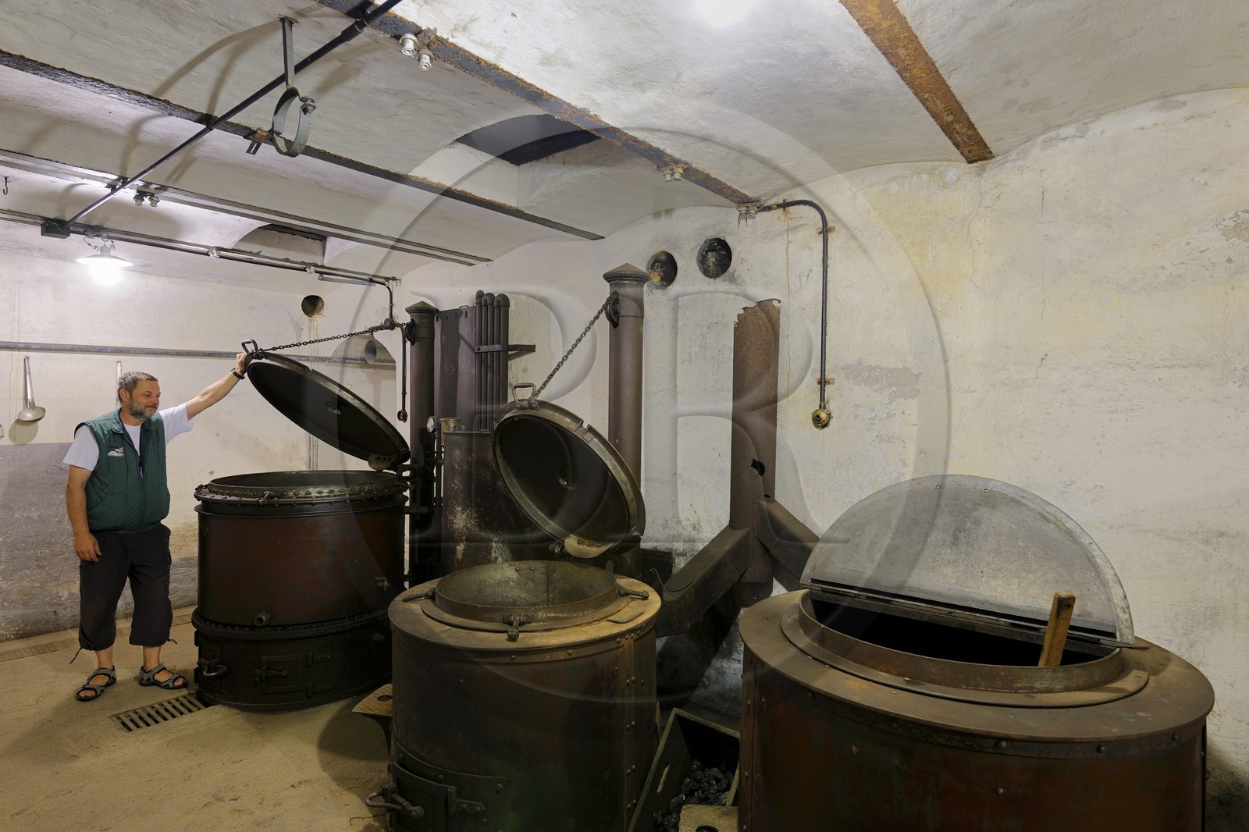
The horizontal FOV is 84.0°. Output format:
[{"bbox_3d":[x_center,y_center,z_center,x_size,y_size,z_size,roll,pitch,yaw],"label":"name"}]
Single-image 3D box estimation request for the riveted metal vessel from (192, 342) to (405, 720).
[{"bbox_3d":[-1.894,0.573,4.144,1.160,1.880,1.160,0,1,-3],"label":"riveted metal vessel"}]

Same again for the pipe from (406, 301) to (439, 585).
[{"bbox_3d":[-1.348,0.385,4.680,0.210,2.260,0.210,2,2,41],"label":"pipe"}]

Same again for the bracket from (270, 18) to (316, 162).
[{"bbox_3d":[-1.000,-0.993,2.100,0.230,0.425,0.045,0,0,40],"label":"bracket"}]

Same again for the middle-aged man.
[{"bbox_3d":[-2.580,0.580,3.830,0.840,1.840,0.580,0,0,-44],"label":"middle-aged man"}]

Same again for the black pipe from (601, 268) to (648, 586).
[{"bbox_3d":[-0.003,0.424,3.330,0.210,2.260,0.210,0,1,0],"label":"black pipe"}]

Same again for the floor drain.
[{"bbox_3d":[-2.347,1.512,3.535,0.290,0.030,0.410,0,0,40],"label":"floor drain"}]

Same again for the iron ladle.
[{"bbox_3d":[-3.955,-0.178,4.630,0.140,0.435,0.140,-3,0,40],"label":"iron ladle"}]

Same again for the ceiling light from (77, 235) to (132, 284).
[{"bbox_3d":[-3.080,-0.930,4.110,0.270,0.280,0.270,0,0,40],"label":"ceiling light"}]

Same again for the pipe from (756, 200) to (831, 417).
[{"bbox_3d":[0.939,-0.606,3.847,0.420,1.180,0.050,2,2,41],"label":"pipe"}]

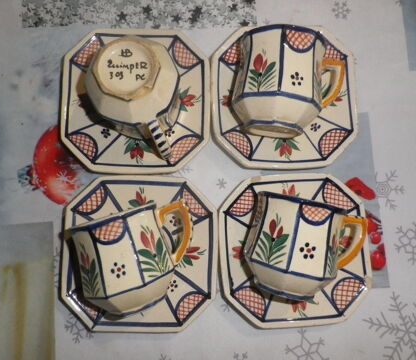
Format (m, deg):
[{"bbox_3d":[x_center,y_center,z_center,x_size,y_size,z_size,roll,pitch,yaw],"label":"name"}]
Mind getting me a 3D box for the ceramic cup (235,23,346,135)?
[{"bbox_3d":[0.073,-0.080,0.308,0.097,0.073,0.076,6,90,-13],"label":"ceramic cup"}]

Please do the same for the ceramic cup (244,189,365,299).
[{"bbox_3d":[0.083,0.058,0.295,0.097,0.073,0.076,12,88,-6],"label":"ceramic cup"}]

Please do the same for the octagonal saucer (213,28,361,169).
[{"bbox_3d":[0.075,-0.082,0.345,0.140,0.019,0.140,-2,85,-3],"label":"octagonal saucer"}]

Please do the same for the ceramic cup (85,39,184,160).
[{"bbox_3d":[-0.057,-0.069,0.298,0.073,0.076,0.097,-27,84,-6],"label":"ceramic cup"}]

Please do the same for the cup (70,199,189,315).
[{"bbox_3d":[-0.056,0.064,0.289,0.097,0.073,0.076,-16,91,-6],"label":"cup"}]

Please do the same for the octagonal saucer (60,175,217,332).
[{"bbox_3d":[-0.062,0.068,0.324,0.140,0.019,0.140,2,85,-3],"label":"octagonal saucer"}]

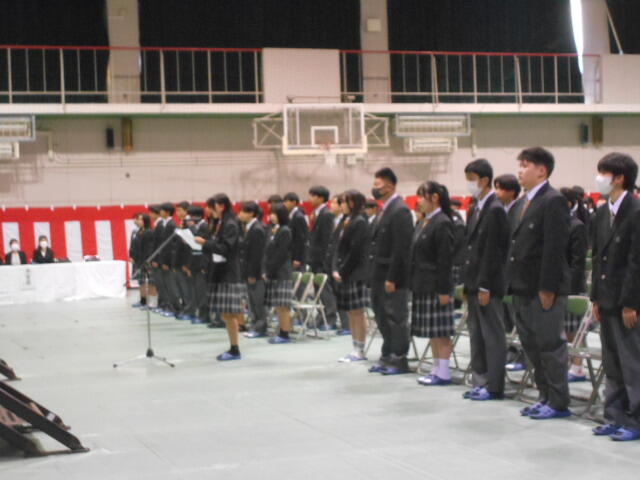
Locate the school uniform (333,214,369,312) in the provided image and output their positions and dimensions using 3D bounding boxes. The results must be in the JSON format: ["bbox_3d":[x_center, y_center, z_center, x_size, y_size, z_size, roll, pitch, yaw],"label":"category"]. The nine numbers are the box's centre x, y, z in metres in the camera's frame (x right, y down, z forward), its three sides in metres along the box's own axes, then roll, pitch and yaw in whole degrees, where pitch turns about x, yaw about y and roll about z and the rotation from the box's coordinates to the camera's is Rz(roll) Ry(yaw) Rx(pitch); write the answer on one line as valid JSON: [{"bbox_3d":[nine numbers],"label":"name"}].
[{"bbox_3d":[0.290,0.220,11.400,0.300,0.920,0.430,-2,1,-17],"label":"school uniform"}]

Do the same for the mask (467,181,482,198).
[{"bbox_3d":[1.110,-0.373,8.740,0.085,0.120,0.125,-2,1,-19],"label":"mask"}]

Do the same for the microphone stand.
[{"bbox_3d":[-1.675,0.552,11.750,0.600,1.280,0.540,-2,1,-19],"label":"microphone stand"}]

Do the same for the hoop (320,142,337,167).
[{"bbox_3d":[0.196,-1.818,25.950,0.450,0.500,0.480,-2,1,0],"label":"hoop"}]

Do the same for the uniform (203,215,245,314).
[{"bbox_3d":[-0.941,0.242,11.900,0.360,0.980,0.430,-2,1,-19],"label":"uniform"}]

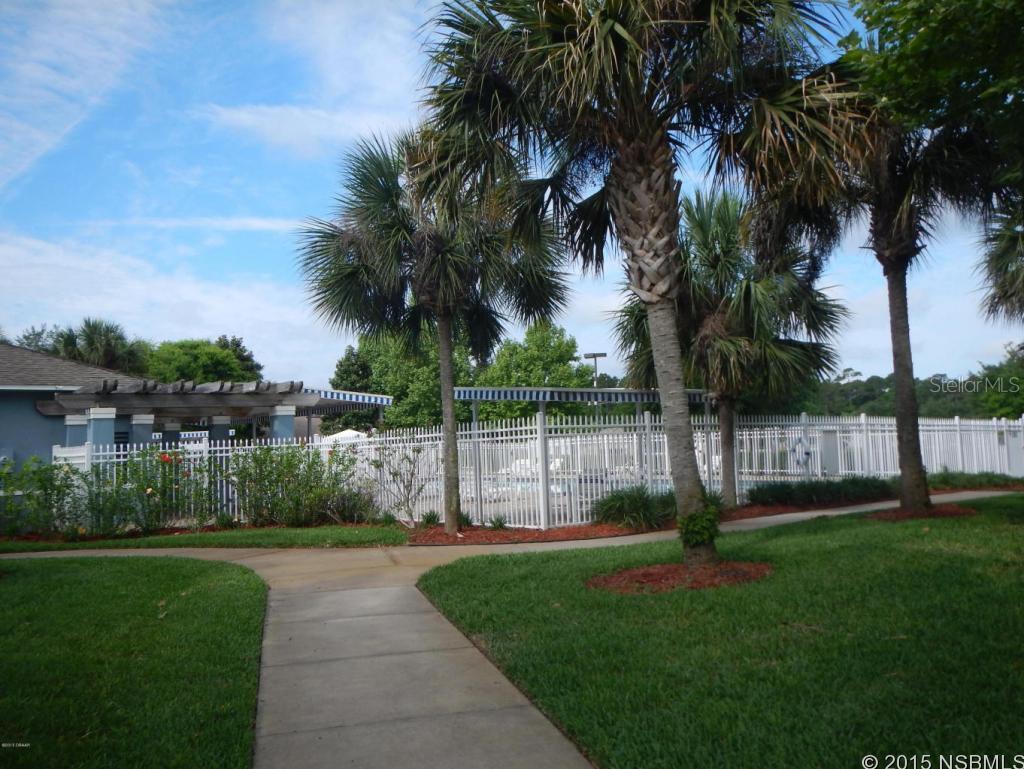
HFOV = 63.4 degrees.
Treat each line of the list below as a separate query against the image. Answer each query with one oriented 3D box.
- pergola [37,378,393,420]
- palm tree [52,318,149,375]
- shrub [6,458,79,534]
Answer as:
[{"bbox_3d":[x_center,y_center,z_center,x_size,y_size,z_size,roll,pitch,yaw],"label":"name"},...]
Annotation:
[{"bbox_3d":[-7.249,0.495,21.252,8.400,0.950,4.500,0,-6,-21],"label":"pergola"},{"bbox_3d":[-18.691,1.223,37.590,4.100,8.540,4.100,-2,-6,0],"label":"palm tree"},{"bbox_3d":[-9.235,2.223,16.300,1.300,1.470,1.200,1,-6,-30],"label":"shrub"}]

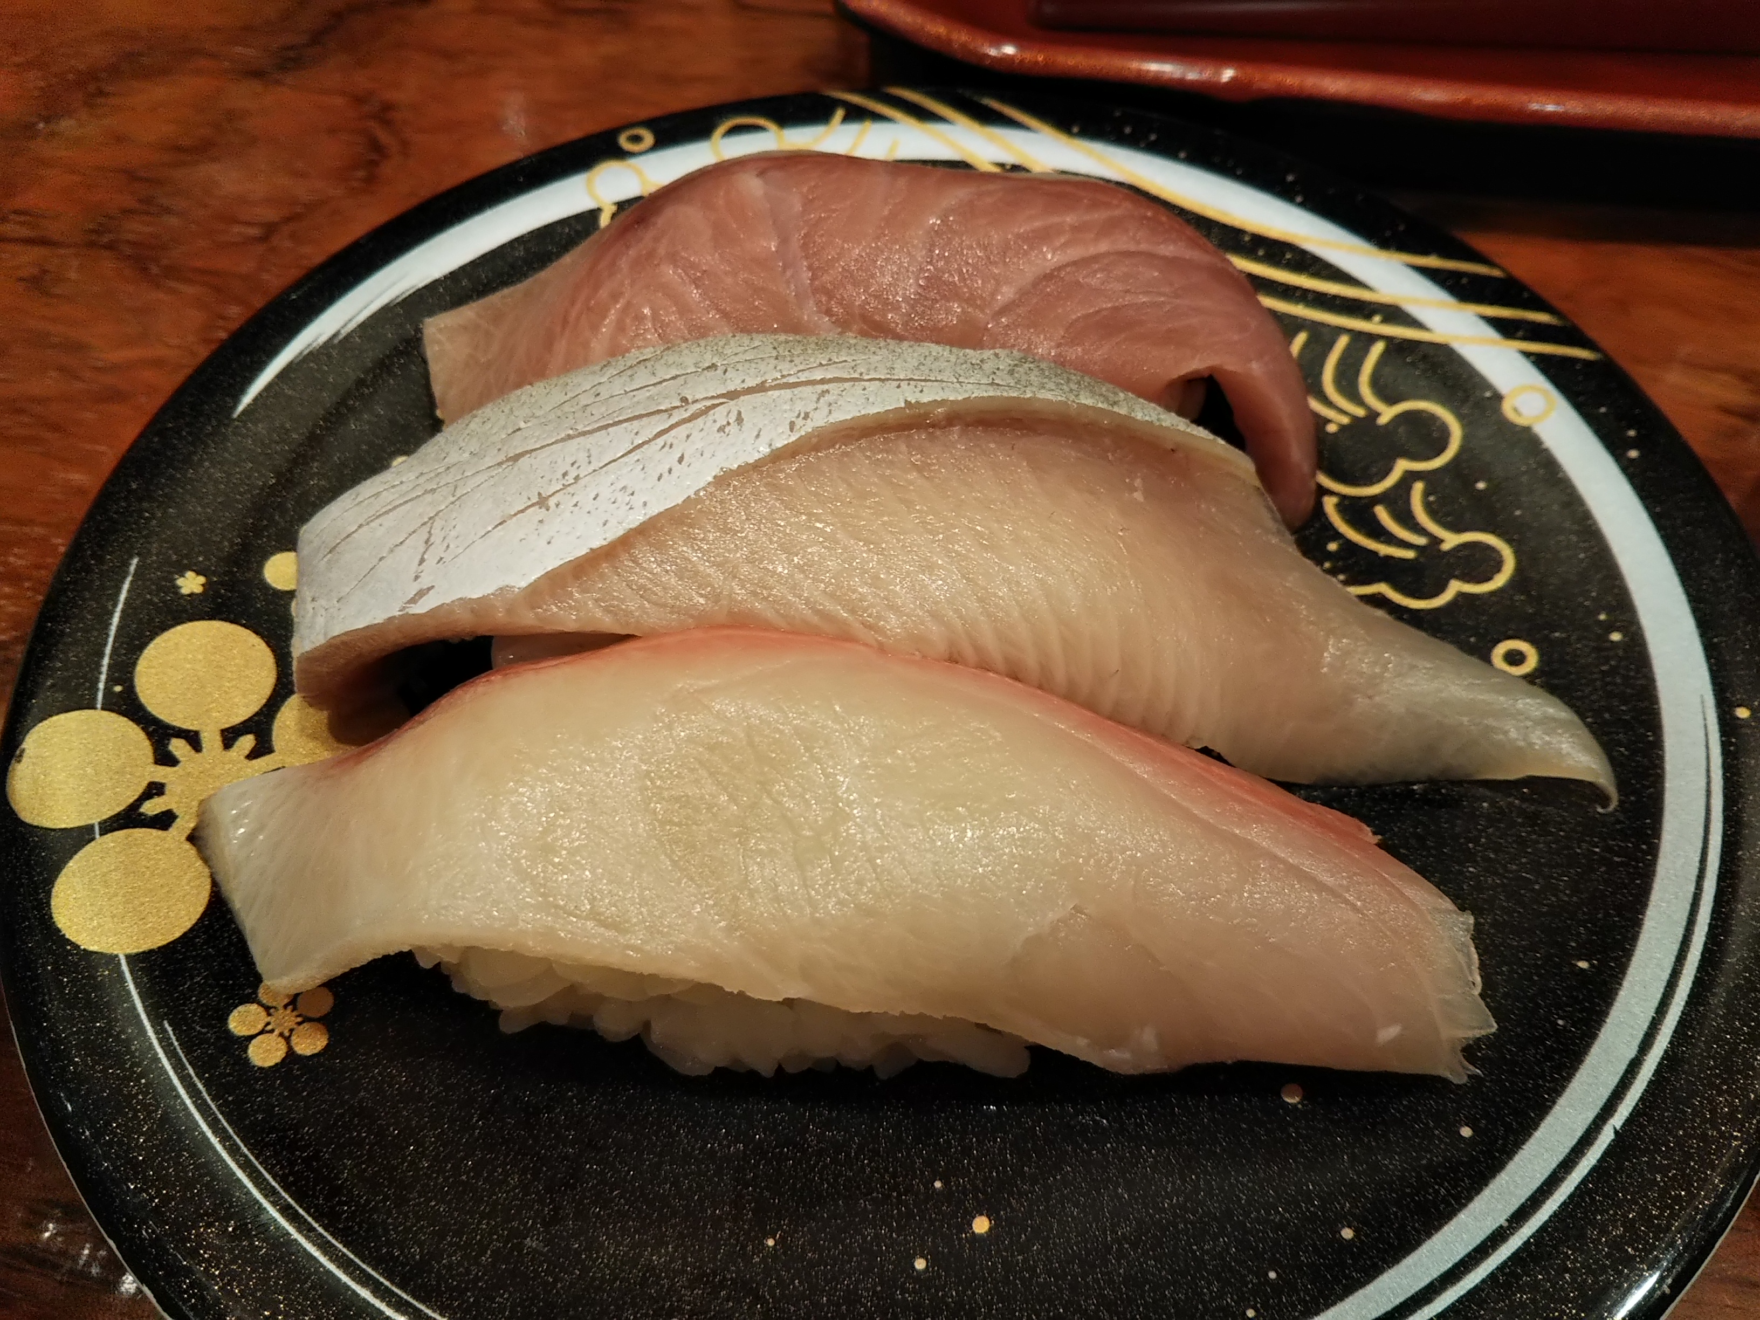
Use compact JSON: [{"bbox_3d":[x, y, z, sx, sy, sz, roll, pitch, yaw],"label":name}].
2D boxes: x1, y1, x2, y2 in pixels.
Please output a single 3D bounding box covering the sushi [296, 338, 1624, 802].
[{"bbox_3d":[0.006,-0.009,0.127,0.114,0.031,0.030,5,55,3],"label":"sushi"}]

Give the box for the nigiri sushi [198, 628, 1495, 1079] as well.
[{"bbox_3d":[-0.005,0.014,0.113,0.105,0.027,0.029,3,55,2],"label":"nigiri sushi"}]

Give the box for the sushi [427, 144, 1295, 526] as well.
[{"bbox_3d":[-0.003,-0.030,0.143,0.090,0.030,0.029,7,55,4],"label":"sushi"}]

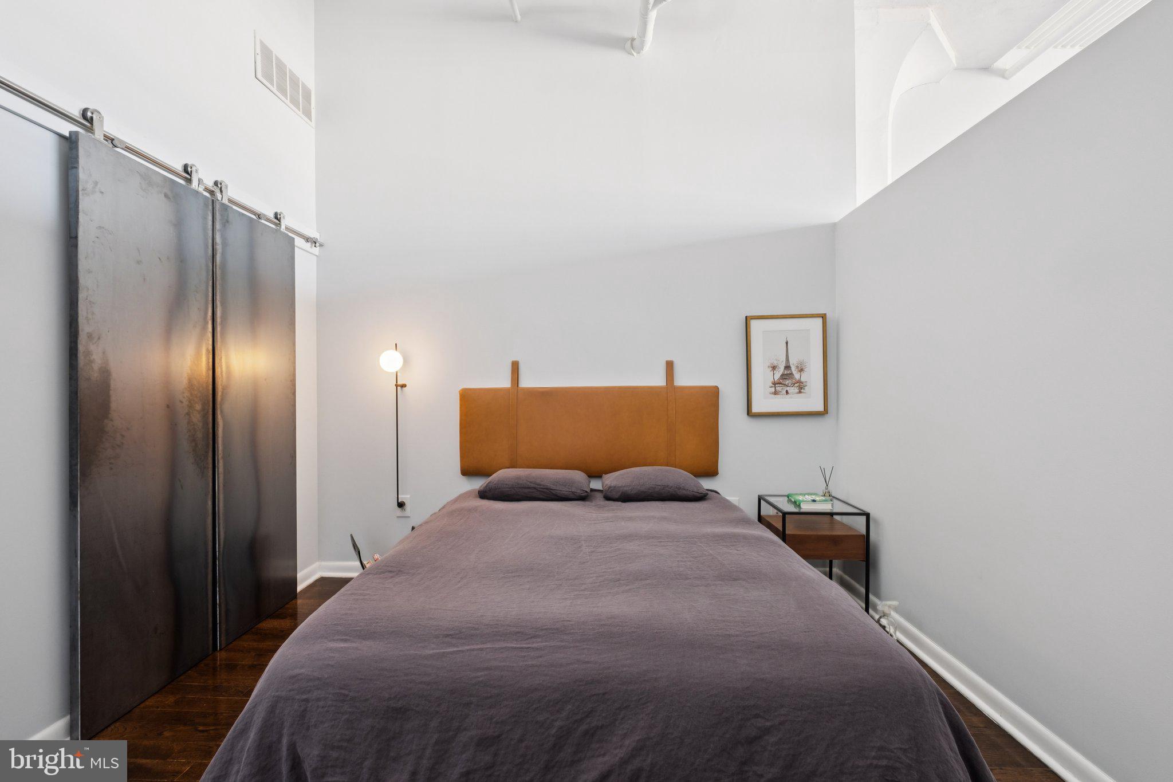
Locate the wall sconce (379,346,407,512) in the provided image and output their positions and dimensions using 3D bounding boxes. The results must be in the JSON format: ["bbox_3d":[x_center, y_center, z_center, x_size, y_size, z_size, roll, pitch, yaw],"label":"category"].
[{"bbox_3d":[-1.186,0.236,3.080,0.151,1.064,0.301,0,0,2],"label":"wall sconce"}]

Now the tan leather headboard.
[{"bbox_3d":[0.012,0.173,3.156,1.658,0.739,0.065,0,0,2],"label":"tan leather headboard"}]

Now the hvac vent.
[{"bbox_3d":[-1.795,-1.849,2.936,0.012,0.258,0.547,0,0,2],"label":"hvac vent"}]

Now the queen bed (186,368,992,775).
[{"bbox_3d":[0.029,0.522,2.099,1.700,1.401,2.137,0,0,2],"label":"queen bed"}]

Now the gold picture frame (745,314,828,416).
[{"bbox_3d":[1.279,-0.165,3.127,0.499,0.634,0.035,-1,0,2],"label":"gold picture frame"}]

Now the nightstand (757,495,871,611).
[{"bbox_3d":[1.303,0.937,2.852,0.465,0.561,0.448,0,0,2],"label":"nightstand"}]

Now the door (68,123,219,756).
[{"bbox_3d":[-1.750,0.160,1.970,0.035,2.110,0.580,0,0,2],"label":"door"}]

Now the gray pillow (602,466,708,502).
[{"bbox_3d":[0.403,0.540,2.909,0.614,0.175,0.440,0,0,2],"label":"gray pillow"}]

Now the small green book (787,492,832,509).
[{"bbox_3d":[1.296,0.640,2.846,0.176,0.034,0.236,0,0,2],"label":"small green book"}]

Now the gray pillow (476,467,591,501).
[{"bbox_3d":[-0.305,0.548,2.933,0.663,0.162,0.440,0,0,2],"label":"gray pillow"}]

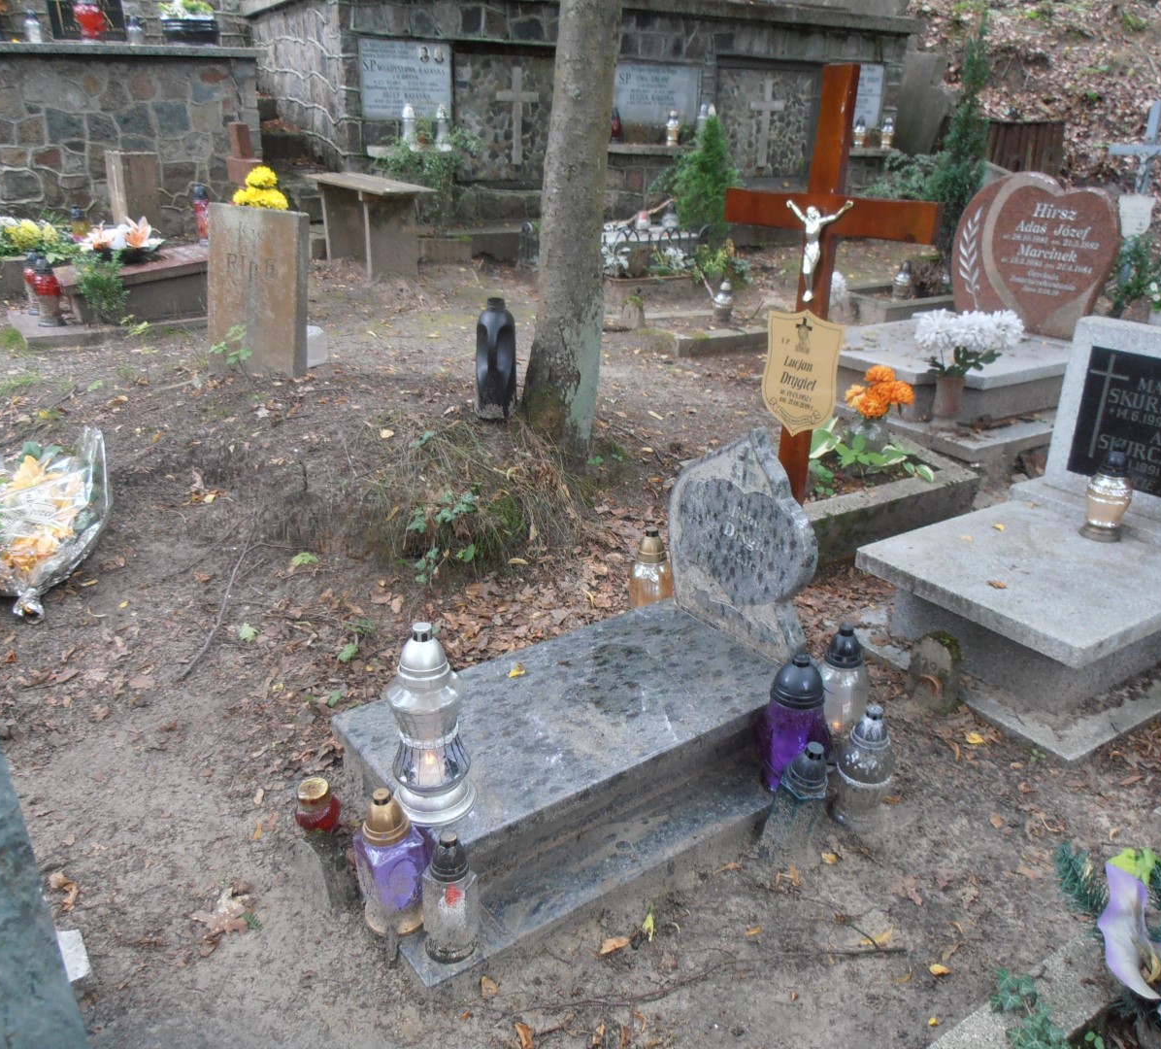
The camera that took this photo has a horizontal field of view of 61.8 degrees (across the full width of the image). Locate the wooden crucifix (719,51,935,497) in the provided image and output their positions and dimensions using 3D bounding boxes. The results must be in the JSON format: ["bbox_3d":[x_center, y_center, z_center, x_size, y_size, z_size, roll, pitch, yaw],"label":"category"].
[{"bbox_3d":[0.718,-0.669,2.999,0.700,1.352,0.065,21,29,39],"label":"wooden crucifix"}]

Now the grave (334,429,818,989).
[{"bbox_3d":[0.029,0.242,1.884,1.042,0.705,0.542,-15,29,-33],"label":"grave"}]

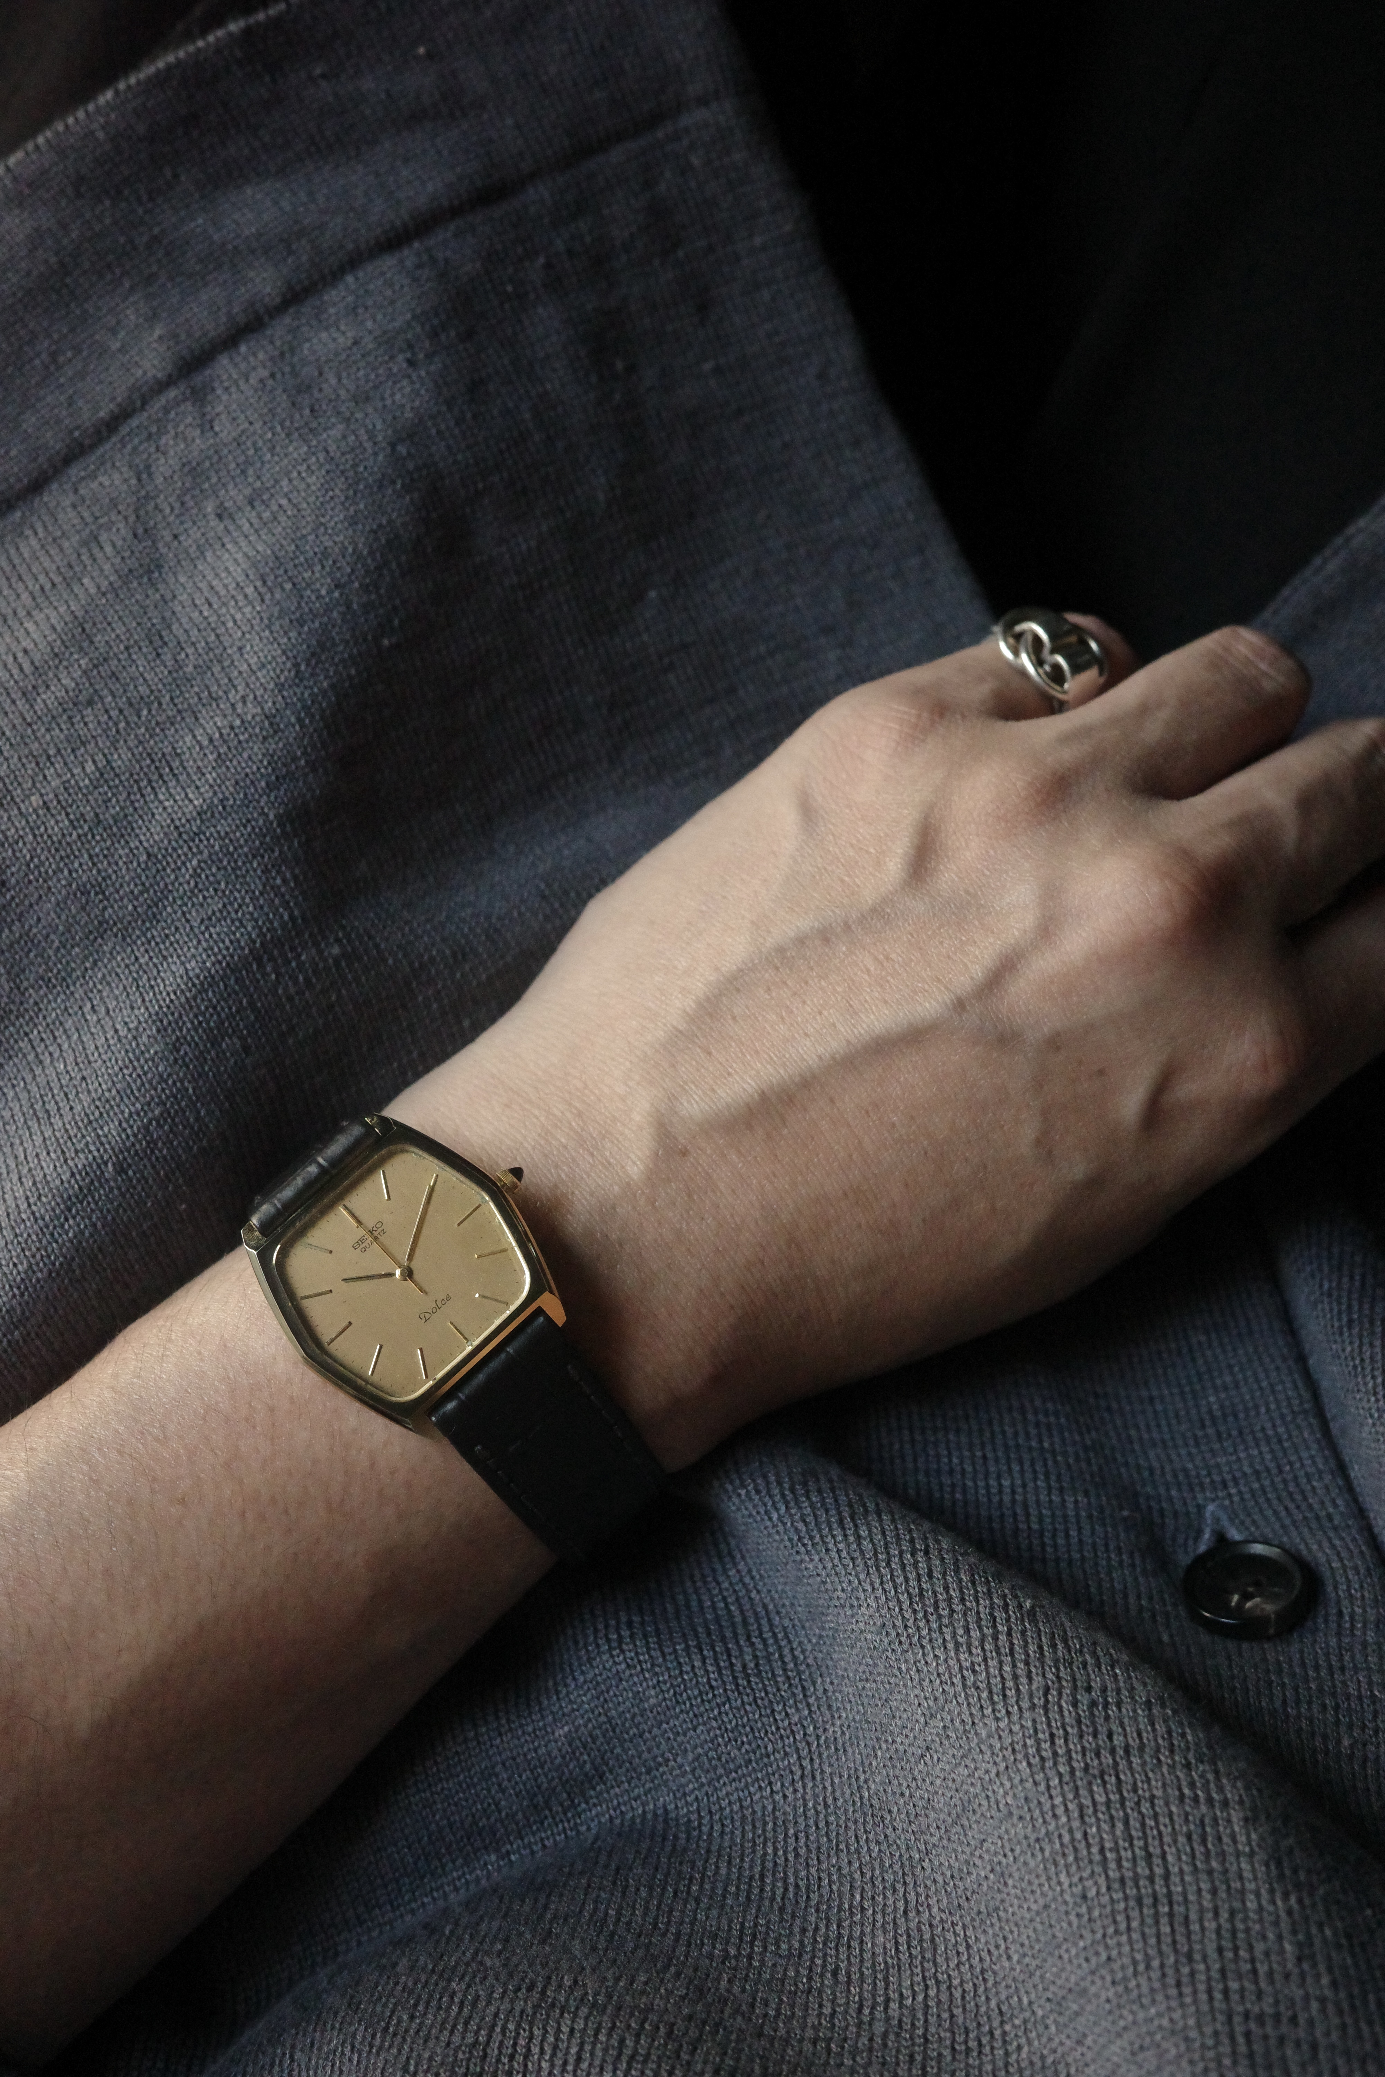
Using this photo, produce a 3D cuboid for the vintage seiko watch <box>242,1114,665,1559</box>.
[{"bbox_3d":[-0.029,0.037,0.300,0.035,0.047,0.063,-43,79,-9],"label":"vintage seiko watch"}]

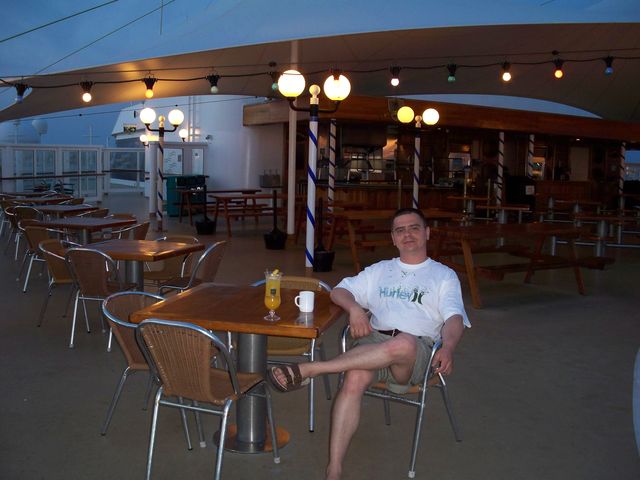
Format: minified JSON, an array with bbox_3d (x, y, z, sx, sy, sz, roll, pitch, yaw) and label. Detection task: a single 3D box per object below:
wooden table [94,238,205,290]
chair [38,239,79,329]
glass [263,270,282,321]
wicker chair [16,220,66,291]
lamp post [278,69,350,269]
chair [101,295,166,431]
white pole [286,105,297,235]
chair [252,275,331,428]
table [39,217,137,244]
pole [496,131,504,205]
[{"bbox_3d":[-1.584,0.428,5.751,0.900,0.740,0.900,3,6,13],"label":"wooden table"},{"bbox_3d":[-2.183,0.390,6.134,0.580,0.740,0.560,3,6,14],"label":"chair"},{"bbox_3d":[-0.222,0.256,3.209,0.085,0.225,0.085,1,6,0],"label":"glass"},{"bbox_3d":[-3.004,0.192,7.519,0.540,0.770,0.570,4,7,24],"label":"wicker chair"},{"bbox_3d":[-0.096,-0.749,8.371,0.880,2.621,0.330,0,6,-12],"label":"lamp post"},{"bbox_3d":[-0.837,0.671,3.724,0.570,0.750,0.530,3,6,18],"label":"chair"},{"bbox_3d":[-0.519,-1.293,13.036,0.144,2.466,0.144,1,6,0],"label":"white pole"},{"bbox_3d":[-0.206,0.644,4.081,0.530,0.750,0.570,3,6,11],"label":"chair"},{"bbox_3d":[-2.826,0.154,8.064,0.900,0.740,0.900,3,6,12],"label":"table"},{"bbox_3d":[5.094,-1.746,19.409,0.135,2.570,0.135,2,6,0],"label":"pole"}]

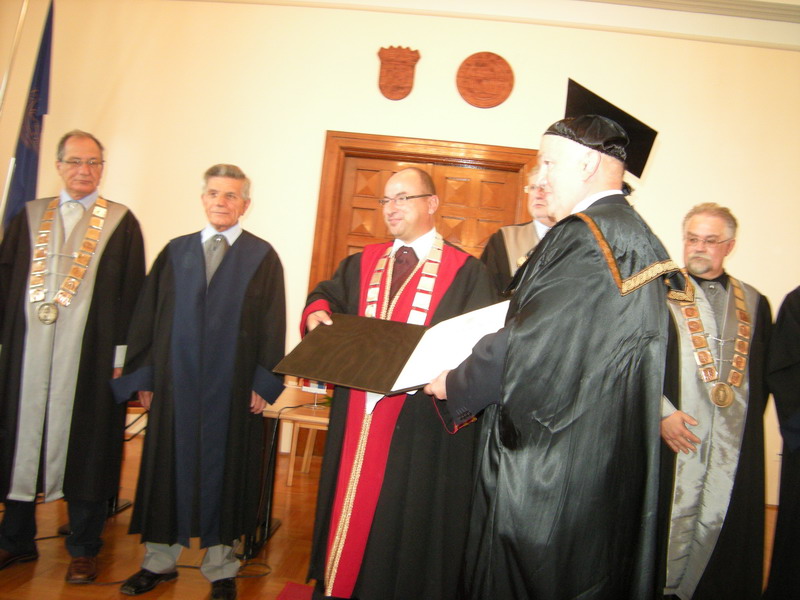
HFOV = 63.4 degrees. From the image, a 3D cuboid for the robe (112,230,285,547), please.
[{"bbox_3d":[-0.790,0.354,2.590,0.670,1.230,0.400,7,-3,-13],"label":"robe"}]

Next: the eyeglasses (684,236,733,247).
[{"bbox_3d":[1.137,-0.215,2.380,0.135,0.042,0.138,-4,4,-36],"label":"eyeglasses"}]

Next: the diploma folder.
[{"bbox_3d":[0.011,0.112,1.564,0.498,0.076,0.372,-4,20,17],"label":"diploma folder"}]

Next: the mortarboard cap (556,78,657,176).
[{"bbox_3d":[0.477,-0.377,1.609,0.250,0.125,0.245,40,-4,18],"label":"mortarboard cap"}]

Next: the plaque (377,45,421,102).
[{"bbox_3d":[-0.019,-1.843,5.250,0.342,0.445,0.030,6,-3,3],"label":"plaque"}]

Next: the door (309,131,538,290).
[{"bbox_3d":[0.134,0.027,5.202,1.730,2.643,0.140,6,-3,3],"label":"door"}]

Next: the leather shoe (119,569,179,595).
[{"bbox_3d":[-0.969,1.066,2.502,0.102,0.100,0.275,4,-3,33],"label":"leather shoe"}]

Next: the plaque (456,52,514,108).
[{"bbox_3d":[0.691,-1.776,5.214,0.465,0.465,0.030,6,-3,3],"label":"plaque"}]

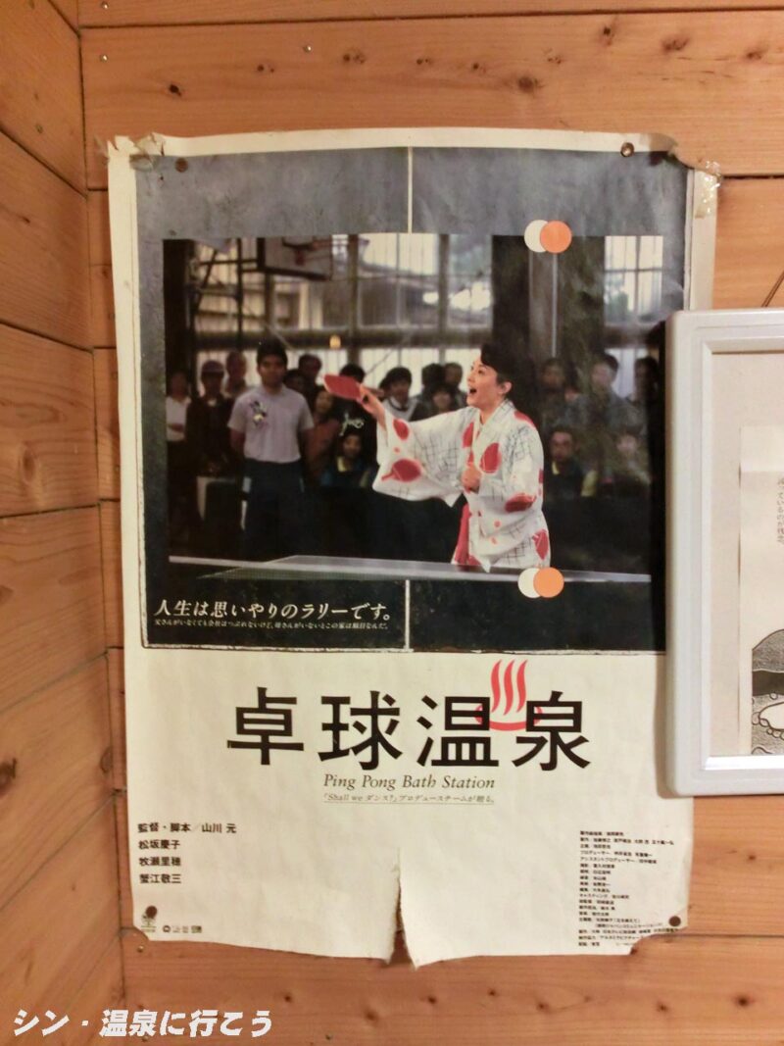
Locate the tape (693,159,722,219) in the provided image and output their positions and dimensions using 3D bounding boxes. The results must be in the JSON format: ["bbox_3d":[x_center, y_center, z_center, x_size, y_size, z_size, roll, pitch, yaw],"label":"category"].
[{"bbox_3d":[0.264,-0.279,0.607,0.024,0.048,0.004,0,5,2],"label":"tape"}]

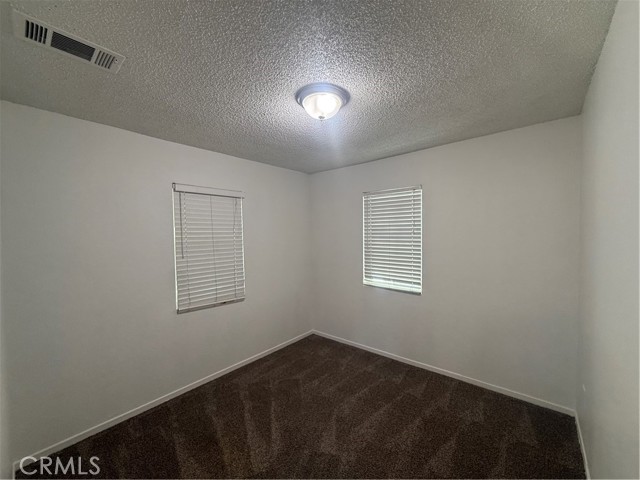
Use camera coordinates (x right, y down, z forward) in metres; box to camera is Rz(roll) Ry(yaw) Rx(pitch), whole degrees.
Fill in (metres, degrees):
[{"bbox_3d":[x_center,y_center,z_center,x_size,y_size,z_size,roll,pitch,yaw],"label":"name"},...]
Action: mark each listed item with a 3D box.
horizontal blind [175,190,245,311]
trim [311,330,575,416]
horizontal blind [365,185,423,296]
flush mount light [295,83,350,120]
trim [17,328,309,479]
[{"bbox_3d":[-1.133,0.082,2.763,0.060,1.235,0.755,0,2,40],"label":"horizontal blind"},{"bbox_3d":[0.985,1.417,3.045,2.888,0.058,0.016,0,2,40],"label":"trim"},{"bbox_3d":[0.839,-0.004,3.106,0.755,1.220,0.060,0,2,40],"label":"horizontal blind"},{"bbox_3d":[0.021,-0.868,1.708,0.364,0.149,0.364,-1,2,0],"label":"flush mount light"},{"bbox_3d":[-1.065,1.460,2.845,0.016,0.058,2.970,0,2,40],"label":"trim"}]

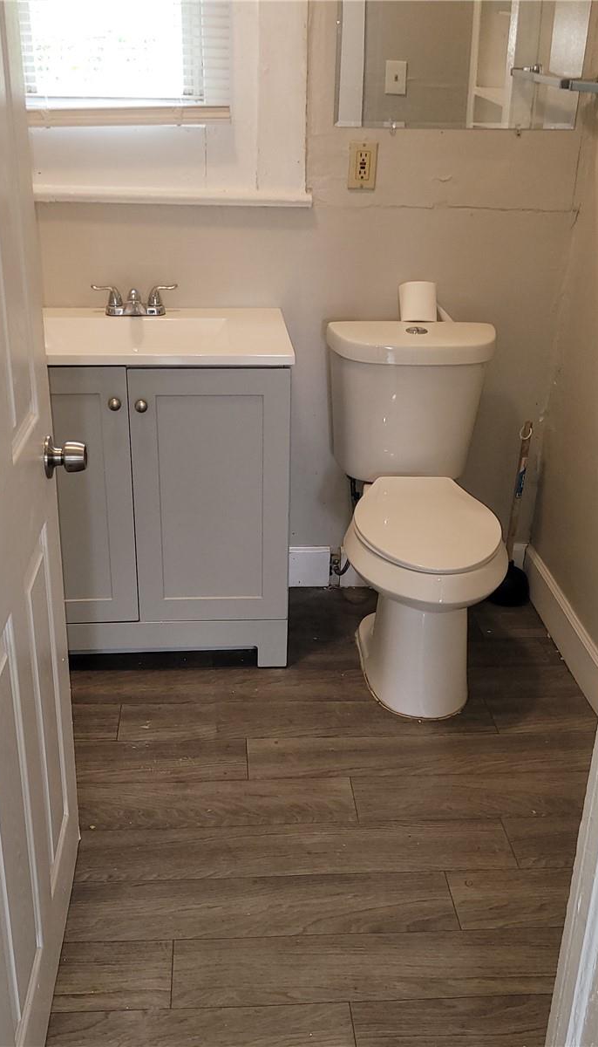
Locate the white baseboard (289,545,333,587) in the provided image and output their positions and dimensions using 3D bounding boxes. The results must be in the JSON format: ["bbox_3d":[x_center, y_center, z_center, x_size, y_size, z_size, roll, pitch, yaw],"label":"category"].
[{"bbox_3d":[0.018,0.129,3.155,0.150,0.134,0.015,0,24,-4],"label":"white baseboard"}]

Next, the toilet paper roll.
[{"bbox_3d":[0.319,-0.589,2.797,0.101,0.101,0.101,0,24,-4],"label":"toilet paper roll"}]

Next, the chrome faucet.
[{"bbox_3d":[-0.428,-0.570,2.701,0.219,0.078,0.140,0,24,-4],"label":"chrome faucet"}]

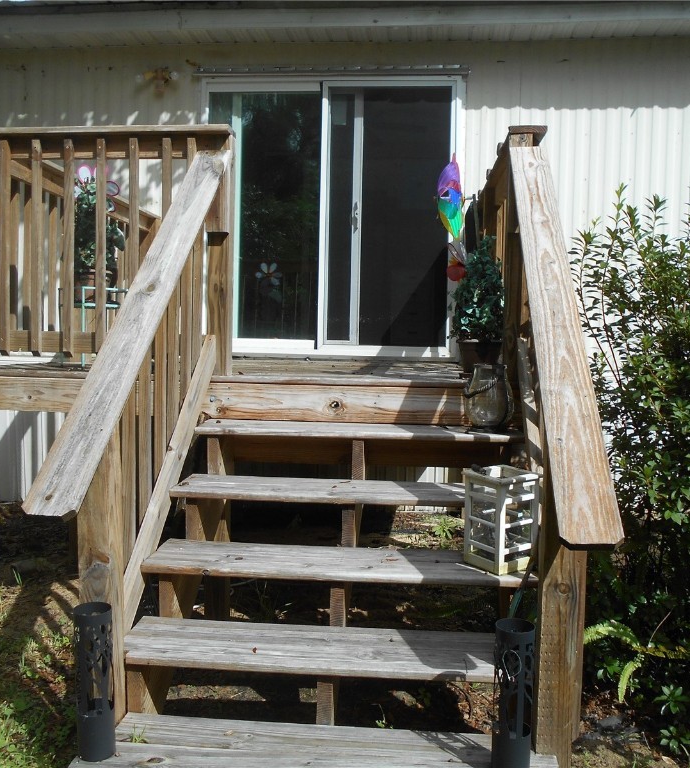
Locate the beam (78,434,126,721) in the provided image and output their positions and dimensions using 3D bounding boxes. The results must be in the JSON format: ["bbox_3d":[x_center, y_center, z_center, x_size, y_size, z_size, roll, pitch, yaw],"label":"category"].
[{"bbox_3d":[-0.688,0.605,2.180,0.089,0.960,0.089,1,4,5],"label":"beam"}]

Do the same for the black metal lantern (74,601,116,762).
[{"bbox_3d":[-0.652,0.773,2.009,0.102,0.390,0.102,1,4,5],"label":"black metal lantern"}]

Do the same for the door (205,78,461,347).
[{"bbox_3d":[-0.094,-1.170,5.444,1.820,1.940,0.100,1,4,5],"label":"door"}]

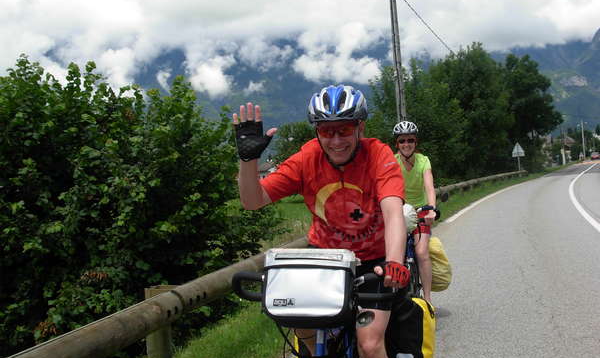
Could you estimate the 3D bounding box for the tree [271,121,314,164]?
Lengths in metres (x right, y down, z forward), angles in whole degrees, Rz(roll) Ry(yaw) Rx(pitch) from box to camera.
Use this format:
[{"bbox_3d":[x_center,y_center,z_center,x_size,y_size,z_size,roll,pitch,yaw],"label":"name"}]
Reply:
[{"bbox_3d":[-0.319,-1.958,60.000,4.800,6.800,4.800,-4,1,0],"label":"tree"}]

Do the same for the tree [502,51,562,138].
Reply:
[{"bbox_3d":[19.413,-5.302,55.000,5.900,9.700,5.900,-4,1,0],"label":"tree"}]

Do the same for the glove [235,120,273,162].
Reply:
[{"bbox_3d":[-0.157,-0.130,2.220,0.125,0.135,0.060,-5,18,-3],"label":"glove"}]

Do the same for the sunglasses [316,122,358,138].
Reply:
[{"bbox_3d":[0.134,-0.174,2.360,0.148,0.050,0.150,-4,1,7],"label":"sunglasses"}]

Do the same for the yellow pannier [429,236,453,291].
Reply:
[{"bbox_3d":[1.184,0.733,5.650,0.220,0.470,0.340,-4,1,15],"label":"yellow pannier"}]

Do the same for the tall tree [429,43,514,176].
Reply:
[{"bbox_3d":[11.063,-3.858,42.000,5.400,8.700,5.400,-4,1,0],"label":"tall tree"}]

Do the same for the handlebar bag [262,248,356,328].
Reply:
[{"bbox_3d":[0.025,0.342,2.050,0.265,0.225,0.190,-1,1,12],"label":"handlebar bag"}]

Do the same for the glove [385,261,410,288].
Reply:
[{"bbox_3d":[0.315,0.309,2.130,0.090,0.095,0.110,-4,1,14],"label":"glove"}]

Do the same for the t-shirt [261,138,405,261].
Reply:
[{"bbox_3d":[0.135,0.084,2.580,0.530,0.510,0.360,-5,16,12],"label":"t-shirt"}]

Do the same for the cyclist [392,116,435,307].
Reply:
[{"bbox_3d":[0.897,0.275,5.250,0.500,1.470,0.700,-4,1,14],"label":"cyclist"}]

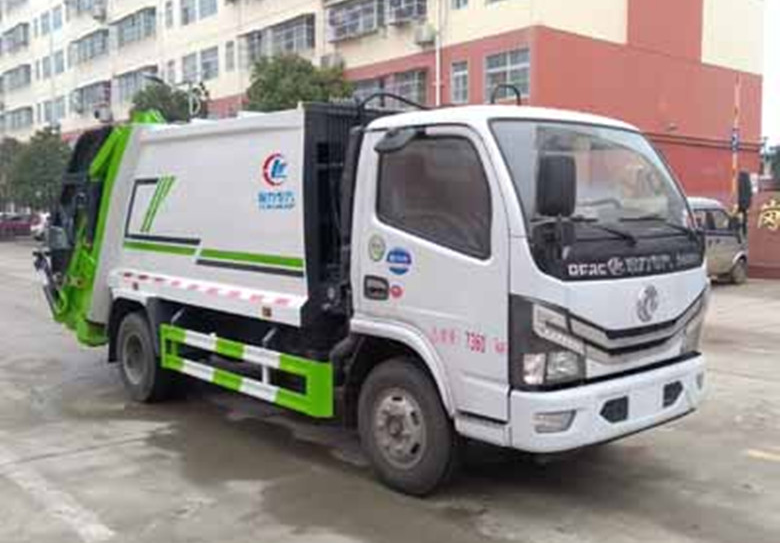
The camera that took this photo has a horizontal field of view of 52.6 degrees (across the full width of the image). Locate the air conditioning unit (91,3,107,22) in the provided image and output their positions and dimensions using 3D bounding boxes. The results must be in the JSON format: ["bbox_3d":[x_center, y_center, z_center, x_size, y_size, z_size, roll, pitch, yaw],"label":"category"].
[{"bbox_3d":[-17.575,-15.670,47.717,0.360,0.650,0.880,-4,6,-42],"label":"air conditioning unit"}]

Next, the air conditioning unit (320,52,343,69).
[{"bbox_3d":[-2.346,-8.400,31.624,0.360,0.620,0.880,-4,6,-42],"label":"air conditioning unit"}]

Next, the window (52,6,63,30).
[{"bbox_3d":[-22.282,-16.972,52.925,0.160,1.360,1.750,-5,6,-41],"label":"window"}]

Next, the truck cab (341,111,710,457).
[{"bbox_3d":[0.925,-0.050,4.869,1.900,1.880,1.480,-5,6,-41],"label":"truck cab"}]

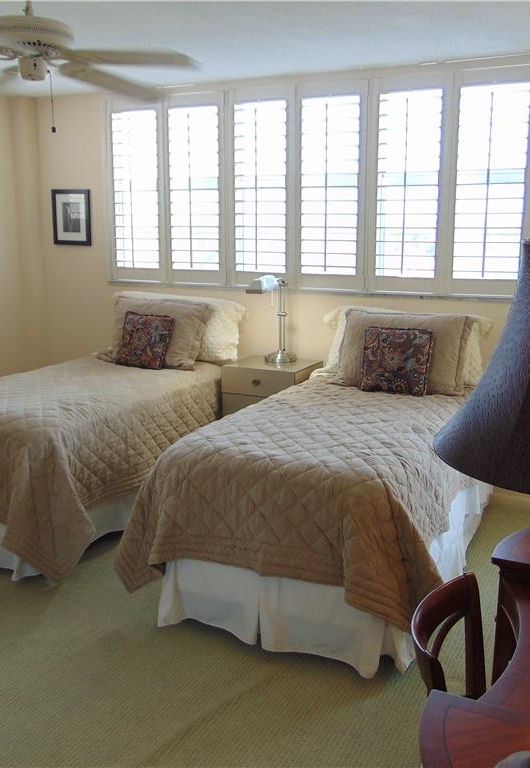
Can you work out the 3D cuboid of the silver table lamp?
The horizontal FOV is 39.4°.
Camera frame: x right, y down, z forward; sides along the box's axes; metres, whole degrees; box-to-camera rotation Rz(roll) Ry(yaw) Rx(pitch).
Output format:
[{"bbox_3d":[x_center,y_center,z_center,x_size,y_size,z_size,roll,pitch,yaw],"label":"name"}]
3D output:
[{"bbox_3d":[0.023,-0.400,4.525,0.290,0.525,0.180,-3,12,-13],"label":"silver table lamp"}]

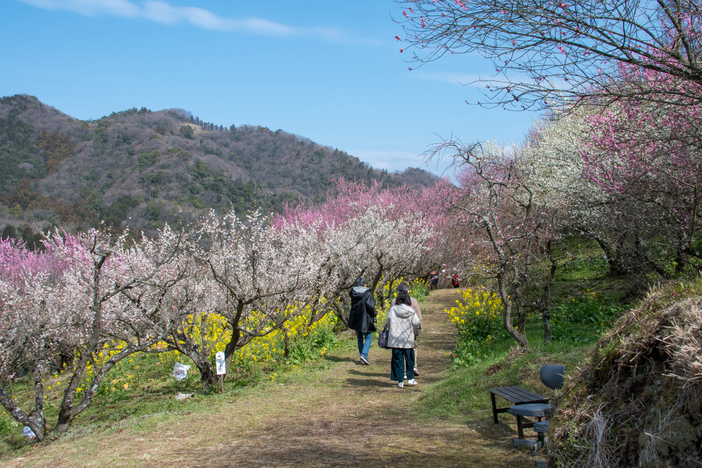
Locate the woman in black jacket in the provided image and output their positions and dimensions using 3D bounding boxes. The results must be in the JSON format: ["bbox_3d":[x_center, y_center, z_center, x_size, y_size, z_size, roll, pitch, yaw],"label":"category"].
[{"bbox_3d":[0.216,1.636,16.500,0.540,1.660,0.480,-2,-2,9],"label":"woman in black jacket"}]

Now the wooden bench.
[{"bbox_3d":[2.020,2.135,10.520,0.400,0.420,1.300,-4,-3,-5],"label":"wooden bench"}]

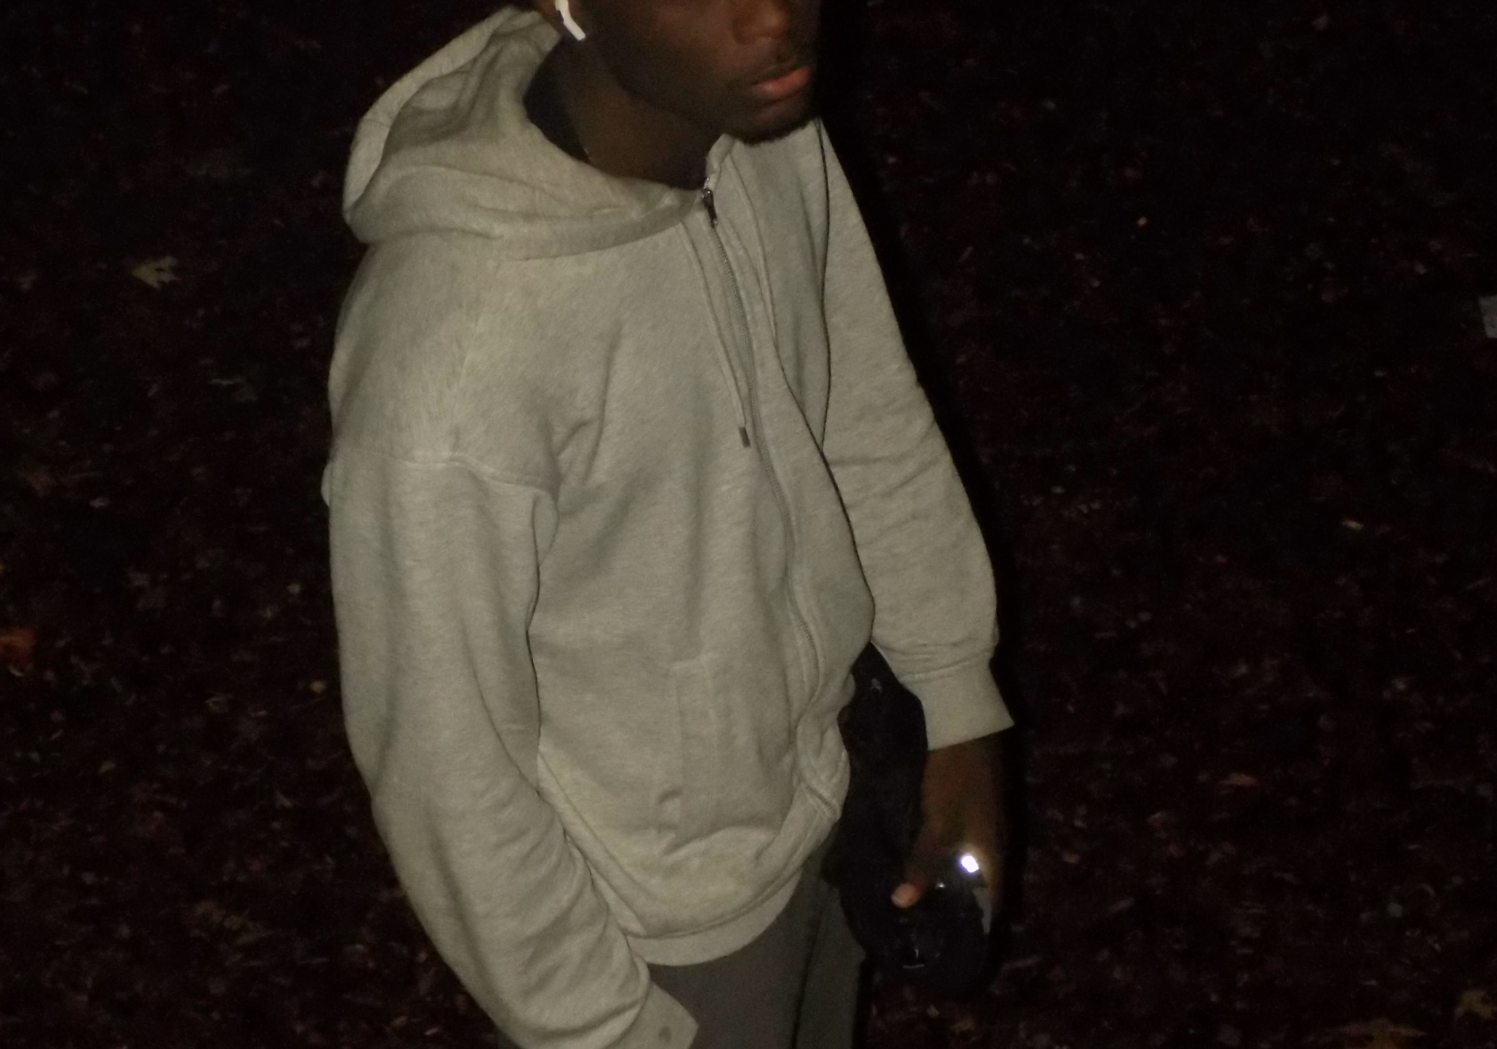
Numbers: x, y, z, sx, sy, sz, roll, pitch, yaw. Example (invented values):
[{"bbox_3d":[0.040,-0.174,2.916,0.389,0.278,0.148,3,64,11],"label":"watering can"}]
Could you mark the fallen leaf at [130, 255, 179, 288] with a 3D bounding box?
[{"bbox_3d":[-0.617,-0.263,5.152,0.051,0.010,0.047,0,46,0],"label":"fallen leaf"}]

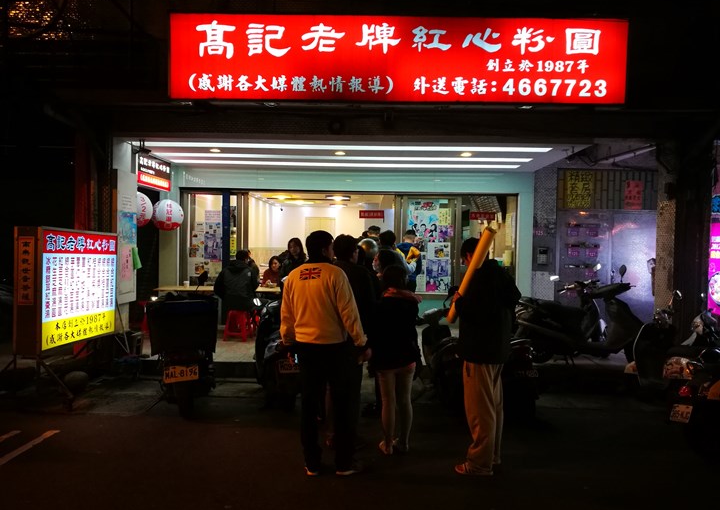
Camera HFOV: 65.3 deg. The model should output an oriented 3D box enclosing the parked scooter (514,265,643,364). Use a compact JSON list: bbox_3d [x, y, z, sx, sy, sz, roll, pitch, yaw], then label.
[{"bbox_3d":[2.783,0.784,7.120,1.750,1.170,0.680,1,0,-5],"label":"parked scooter"}]

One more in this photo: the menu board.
[{"bbox_3d":[-3.116,0.323,6.072,0.270,1.230,1.480,1,0,3],"label":"menu board"}]

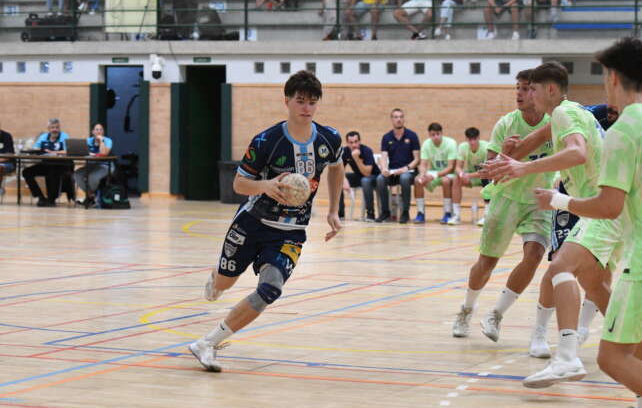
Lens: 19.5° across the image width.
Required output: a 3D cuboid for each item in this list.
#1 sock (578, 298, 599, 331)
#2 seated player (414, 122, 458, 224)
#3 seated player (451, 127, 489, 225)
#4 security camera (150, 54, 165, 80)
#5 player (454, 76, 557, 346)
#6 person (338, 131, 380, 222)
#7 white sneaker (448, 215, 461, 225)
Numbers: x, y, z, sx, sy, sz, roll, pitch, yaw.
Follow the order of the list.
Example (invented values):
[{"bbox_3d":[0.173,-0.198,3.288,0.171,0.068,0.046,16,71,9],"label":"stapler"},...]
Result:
[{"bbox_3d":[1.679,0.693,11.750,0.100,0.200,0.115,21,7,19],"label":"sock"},{"bbox_3d":[1.513,-0.403,24.368,0.530,1.330,0.800,1,3,16],"label":"seated player"},{"bbox_3d":[1.948,-0.368,24.269,0.520,1.280,0.800,2,3,16],"label":"seated player"},{"bbox_3d":[-2.593,-2.165,29.700,0.200,0.390,0.260,2,3,23],"label":"security camera"},{"bbox_3d":[1.243,-0.007,12.008,0.680,1.740,0.560,2,3,20],"label":"player"},{"bbox_3d":[0.524,-0.360,24.470,0.540,1.210,0.780,2,3,22],"label":"person"},{"bbox_3d":[1.725,0.219,24.097,0.115,0.120,0.290,2,3,18],"label":"white sneaker"}]

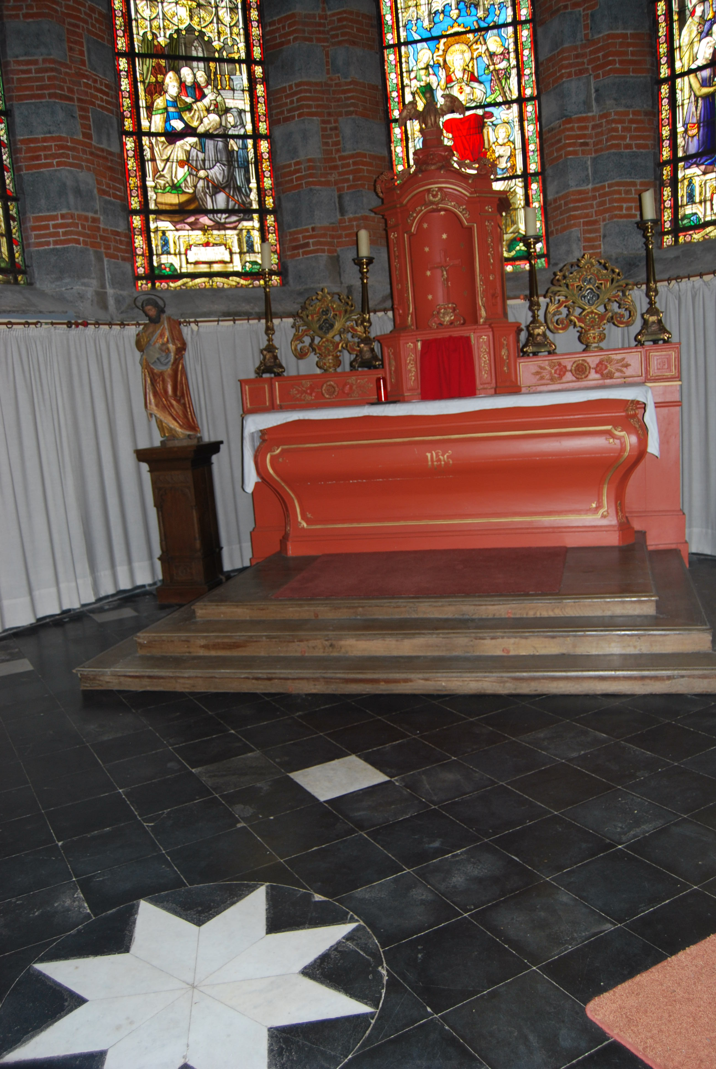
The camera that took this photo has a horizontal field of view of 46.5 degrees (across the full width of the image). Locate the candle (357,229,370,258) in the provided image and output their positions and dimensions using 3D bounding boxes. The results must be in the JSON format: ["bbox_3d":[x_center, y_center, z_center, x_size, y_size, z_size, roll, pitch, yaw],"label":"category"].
[{"bbox_3d":[0.044,-2.170,6.210,0.086,0.205,0.086,-2,9,13],"label":"candle"}]

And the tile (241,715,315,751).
[{"bbox_3d":[-0.365,0.920,3.820,0.309,0.020,0.298,-9,10,-29],"label":"tile"}]

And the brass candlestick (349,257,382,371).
[{"bbox_3d":[0.059,-1.792,6.752,0.270,0.878,0.255,-2,8,13],"label":"brass candlestick"}]

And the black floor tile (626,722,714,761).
[{"bbox_3d":[1.245,0.831,3.291,0.295,0.015,0.287,-9,9,-29],"label":"black floor tile"}]

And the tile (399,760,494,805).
[{"bbox_3d":[0.327,0.924,3.100,0.294,0.015,0.288,-9,9,-29],"label":"tile"}]

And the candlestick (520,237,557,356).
[{"bbox_3d":[1.372,-1.845,6.436,0.270,0.892,0.255,-2,8,13],"label":"candlestick"}]

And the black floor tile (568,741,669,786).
[{"bbox_3d":[0.986,0.870,3.146,0.295,0.015,0.287,-9,9,-29],"label":"black floor tile"}]

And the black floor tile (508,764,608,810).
[{"bbox_3d":[0.748,0.939,3.086,0.309,0.020,0.298,-9,10,-29],"label":"black floor tile"}]

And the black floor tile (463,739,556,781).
[{"bbox_3d":[0.589,0.891,3.254,0.300,0.020,0.289,-9,10,-29],"label":"black floor tile"}]

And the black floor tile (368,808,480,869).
[{"bbox_3d":[0.212,0.989,2.711,0.293,0.015,0.287,-9,9,-29],"label":"black floor tile"}]

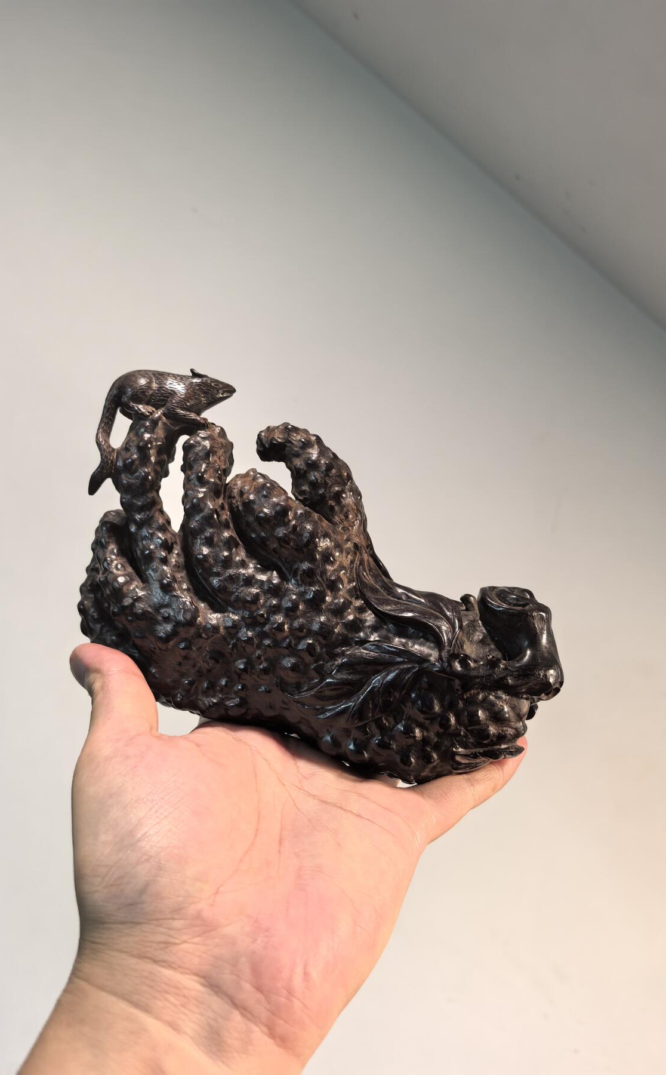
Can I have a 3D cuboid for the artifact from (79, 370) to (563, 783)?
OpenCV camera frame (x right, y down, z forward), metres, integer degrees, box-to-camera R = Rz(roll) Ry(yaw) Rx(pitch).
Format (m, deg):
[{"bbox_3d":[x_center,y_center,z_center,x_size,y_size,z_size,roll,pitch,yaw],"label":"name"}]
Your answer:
[{"bbox_3d":[0.001,0.017,0.325,0.188,0.140,0.100,12,3,7],"label":"artifact"}]

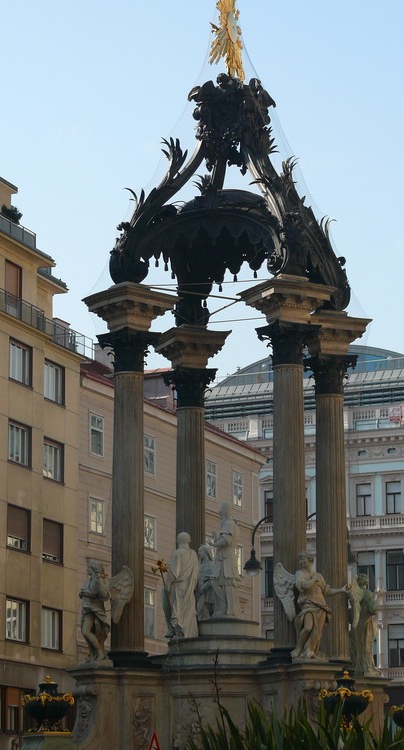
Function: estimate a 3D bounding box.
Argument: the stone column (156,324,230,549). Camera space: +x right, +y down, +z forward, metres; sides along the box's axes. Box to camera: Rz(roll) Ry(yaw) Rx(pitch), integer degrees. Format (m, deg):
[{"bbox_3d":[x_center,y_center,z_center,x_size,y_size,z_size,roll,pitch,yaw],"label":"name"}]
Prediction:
[{"bbox_3d":[-0.204,2.541,44.577,1.353,7.097,1.353,2,-12,-12],"label":"stone column"}]

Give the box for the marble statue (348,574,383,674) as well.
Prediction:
[{"bbox_3d":[3.134,4.891,43.789,0.622,1.990,0.777,5,-12,-26],"label":"marble statue"}]

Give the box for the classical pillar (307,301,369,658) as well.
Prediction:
[{"bbox_3d":[2.503,2.266,43.286,1.353,7.097,1.353,5,-13,-25],"label":"classical pillar"}]

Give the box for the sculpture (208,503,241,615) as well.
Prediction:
[{"bbox_3d":[0.416,3.491,42.110,0.548,2.169,0.598,-4,-12,17],"label":"sculpture"}]

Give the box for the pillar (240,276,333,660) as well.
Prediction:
[{"bbox_3d":[1.583,1.697,40.485,1.353,7.097,1.353,6,-13,-28],"label":"pillar"}]

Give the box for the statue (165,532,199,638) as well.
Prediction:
[{"bbox_3d":[-0.360,3.992,42.106,0.653,1.990,0.601,-1,-11,6],"label":"statue"}]

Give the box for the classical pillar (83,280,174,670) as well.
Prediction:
[{"bbox_3d":[-1.344,1.826,41.054,1.353,7.097,1.353,10,-15,-41],"label":"classical pillar"}]

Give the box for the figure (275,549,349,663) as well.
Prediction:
[{"bbox_3d":[1.941,4.104,39.760,1.161,1.959,0.746,4,-12,-21],"label":"figure"}]

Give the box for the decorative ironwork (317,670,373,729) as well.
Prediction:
[{"bbox_3d":[2.464,5.544,38.034,0.940,1.005,0.940,0,-12,0],"label":"decorative ironwork"}]

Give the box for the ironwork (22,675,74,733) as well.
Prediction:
[{"bbox_3d":[-2.784,5.901,40.041,0.912,1.037,0.912,0,-11,0],"label":"ironwork"}]

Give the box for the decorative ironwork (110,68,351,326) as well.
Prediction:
[{"bbox_3d":[0.619,-3.679,44.038,3.784,4.665,3.784,-4,-12,17],"label":"decorative ironwork"}]

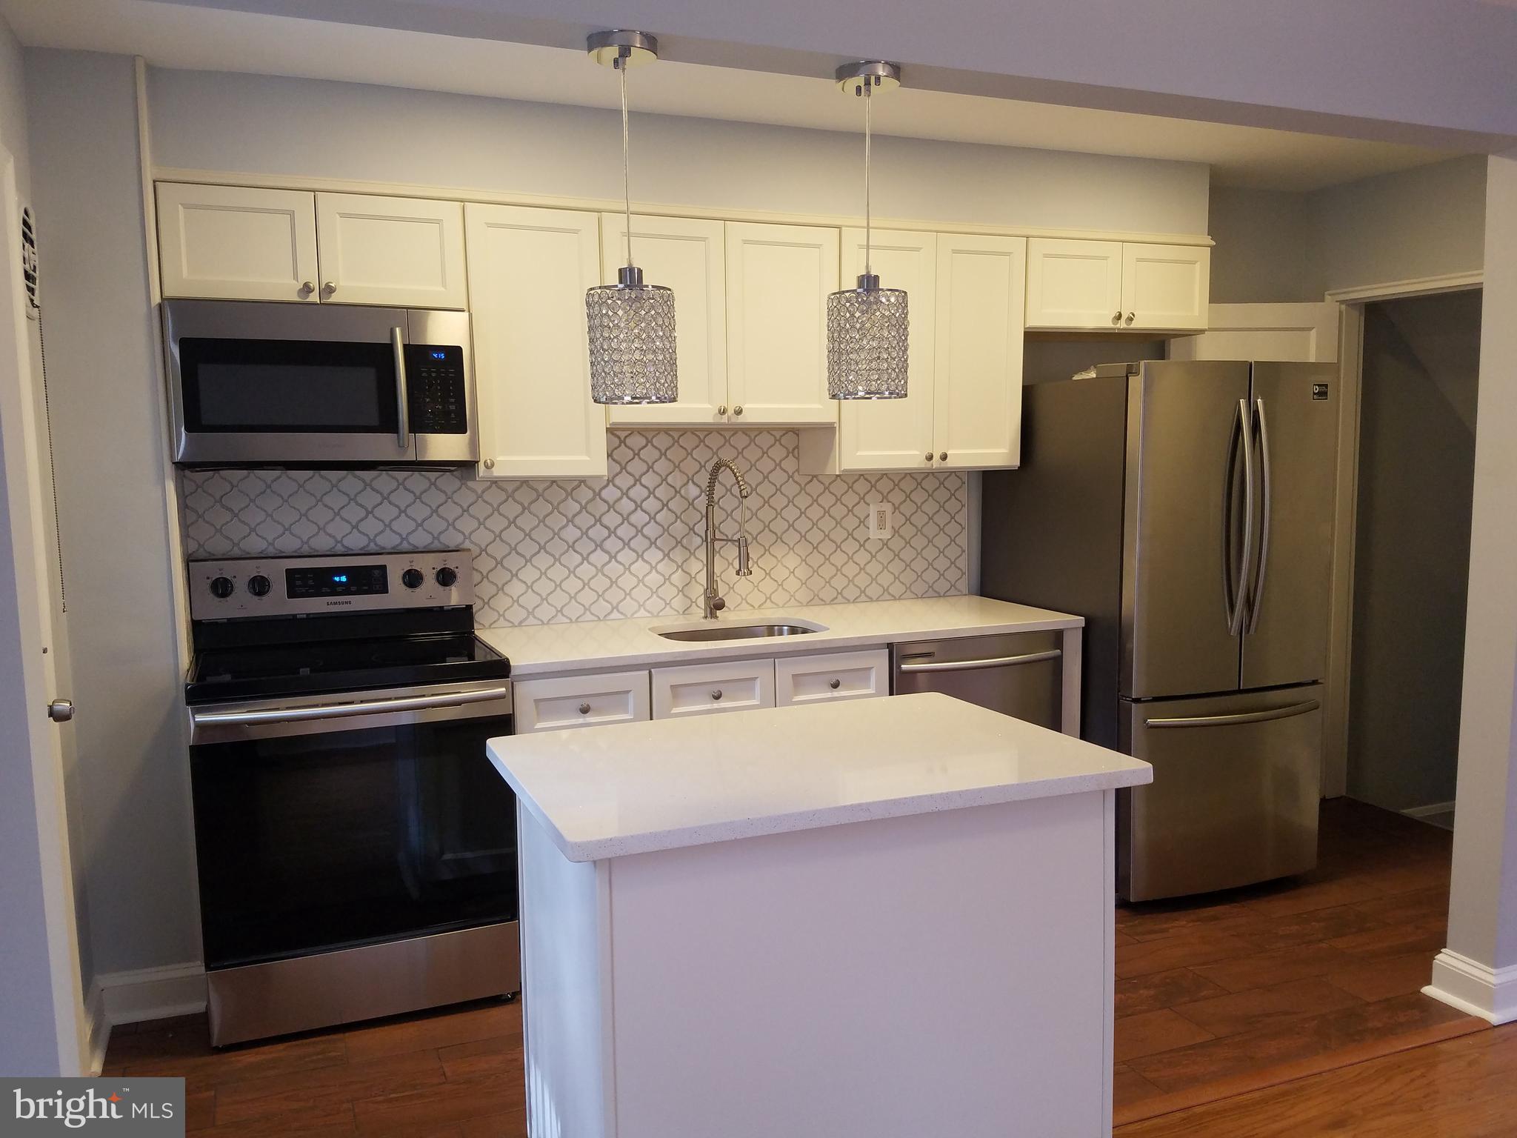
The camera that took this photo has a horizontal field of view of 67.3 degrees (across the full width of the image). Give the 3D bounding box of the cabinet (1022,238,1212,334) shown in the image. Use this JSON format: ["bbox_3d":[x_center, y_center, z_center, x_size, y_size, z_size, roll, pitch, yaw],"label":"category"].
[{"bbox_3d":[1.198,-0.992,4.109,0.775,0.289,0.330,-3,6,-21],"label":"cabinet"}]

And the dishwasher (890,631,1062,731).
[{"bbox_3d":[0.599,0.620,3.835,0.610,0.866,0.620,-3,6,-22],"label":"dishwasher"}]

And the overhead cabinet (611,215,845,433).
[{"bbox_3d":[-0.156,-0.757,3.600,0.758,0.616,0.330,-3,6,-21],"label":"overhead cabinet"}]

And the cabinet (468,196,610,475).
[{"bbox_3d":[-0.684,-0.651,3.385,0.381,0.761,0.322,-3,6,-22],"label":"cabinet"}]

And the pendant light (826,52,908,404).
[{"bbox_3d":[0.207,-0.625,2.157,0.154,0.606,0.154,-1,6,0],"label":"pendant light"}]

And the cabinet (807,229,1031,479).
[{"bbox_3d":[0.515,-0.716,3.864,0.694,0.761,0.322,-3,6,-22],"label":"cabinet"}]

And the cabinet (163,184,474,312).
[{"bbox_3d":[-1.220,-0.861,3.171,0.758,0.293,0.330,-3,6,-21],"label":"cabinet"}]

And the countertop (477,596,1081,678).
[{"bbox_3d":[0.083,0.190,3.610,1.830,0.031,0.632,-3,6,-22],"label":"countertop"}]

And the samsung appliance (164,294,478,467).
[{"bbox_3d":[-1.197,-0.497,3.172,0.760,0.419,0.406,-3,6,-21],"label":"samsung appliance"}]

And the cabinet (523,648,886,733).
[{"bbox_3d":[-0.233,0.664,3.551,1.128,0.885,0.619,-3,6,-21],"label":"cabinet"}]

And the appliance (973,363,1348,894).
[{"bbox_3d":[1.391,0.171,4.003,0.810,1.745,0.860,-3,6,-22],"label":"appliance"}]

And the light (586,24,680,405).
[{"bbox_3d":[-0.222,-0.597,1.968,0.154,0.608,0.154,-3,6,-21],"label":"light"}]

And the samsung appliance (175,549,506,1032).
[{"bbox_3d":[-1.101,0.575,3.132,0.760,1.182,0.680,-3,6,-22],"label":"samsung appliance"}]

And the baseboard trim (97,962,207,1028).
[{"bbox_3d":[-1.592,1.117,3.003,0.255,0.134,0.030,-3,6,-21],"label":"baseboard trim"}]

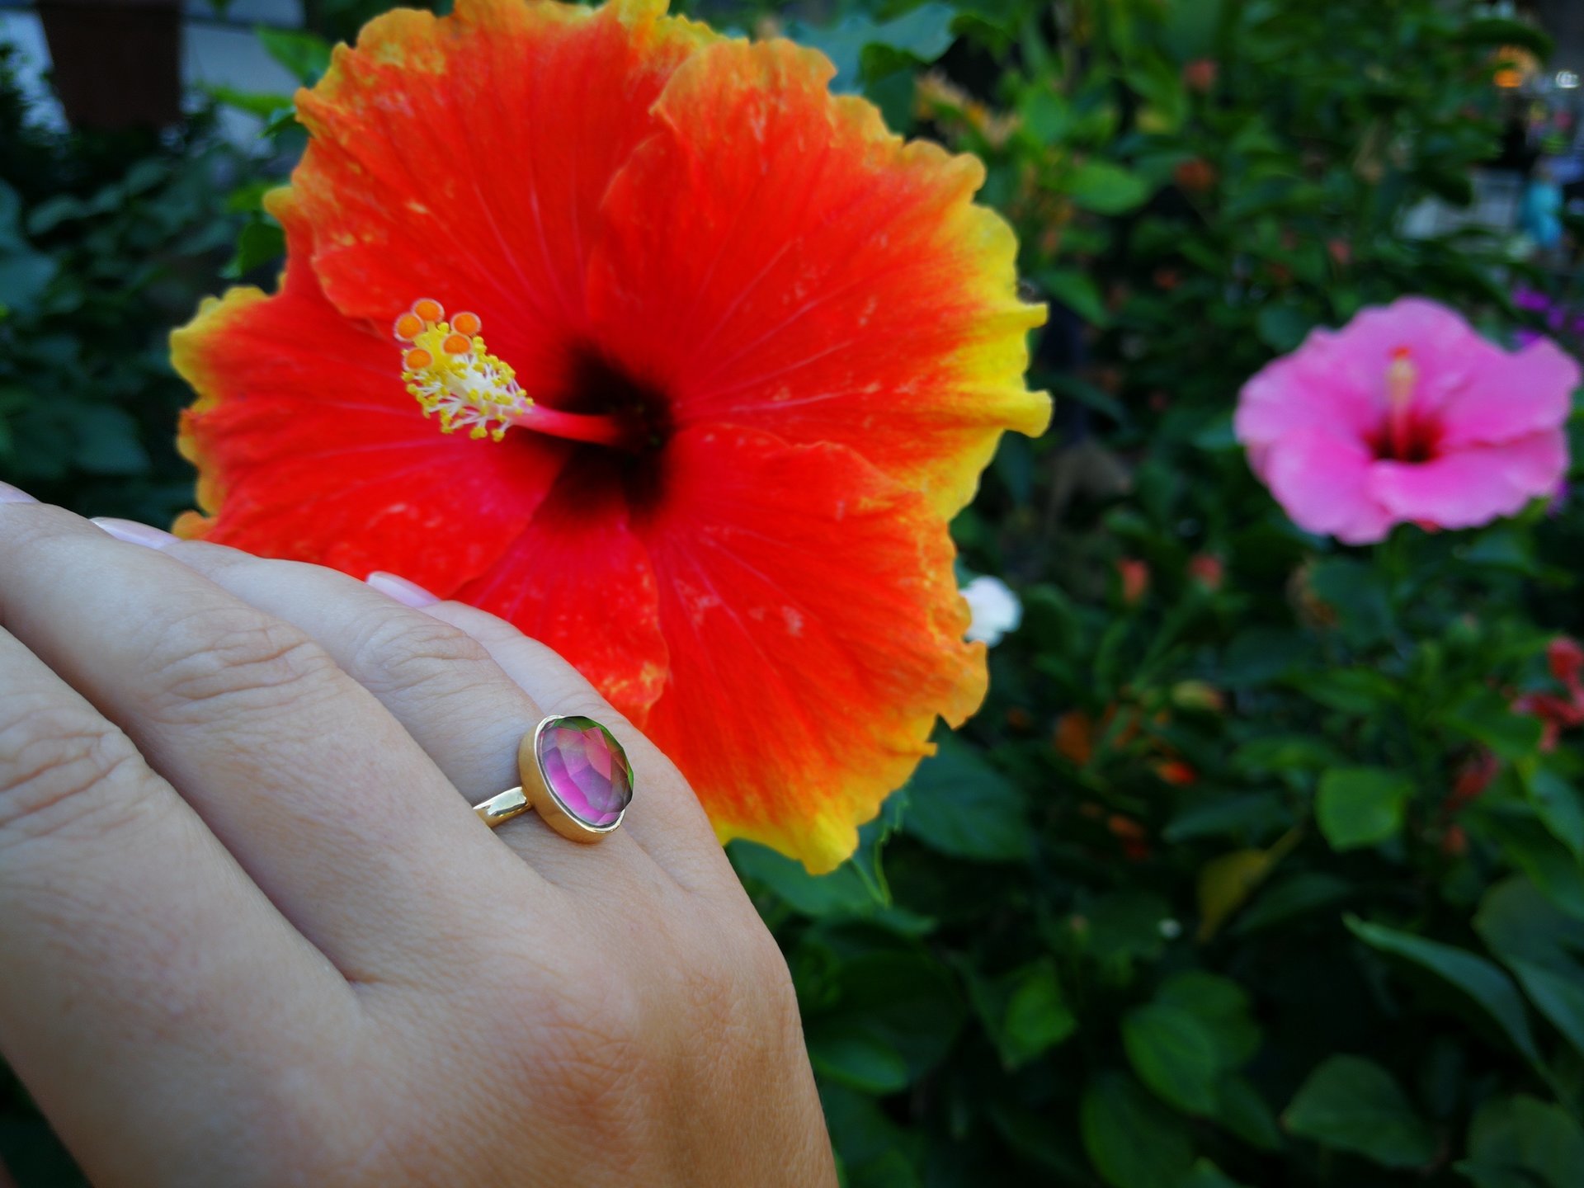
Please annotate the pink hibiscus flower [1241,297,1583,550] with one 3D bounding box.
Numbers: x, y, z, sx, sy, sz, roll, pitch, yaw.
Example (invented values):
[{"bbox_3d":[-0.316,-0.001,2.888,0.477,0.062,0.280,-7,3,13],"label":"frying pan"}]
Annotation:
[{"bbox_3d":[0.238,-0.067,0.486,0.120,0.070,0.115,9,60,31],"label":"pink hibiscus flower"}]

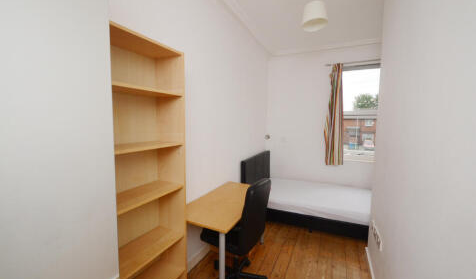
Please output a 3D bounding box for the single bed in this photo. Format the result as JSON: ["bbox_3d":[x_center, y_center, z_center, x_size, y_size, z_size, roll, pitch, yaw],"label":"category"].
[{"bbox_3d":[1.208,0.822,3.371,1.980,0.953,1.210,2,5,22],"label":"single bed"}]

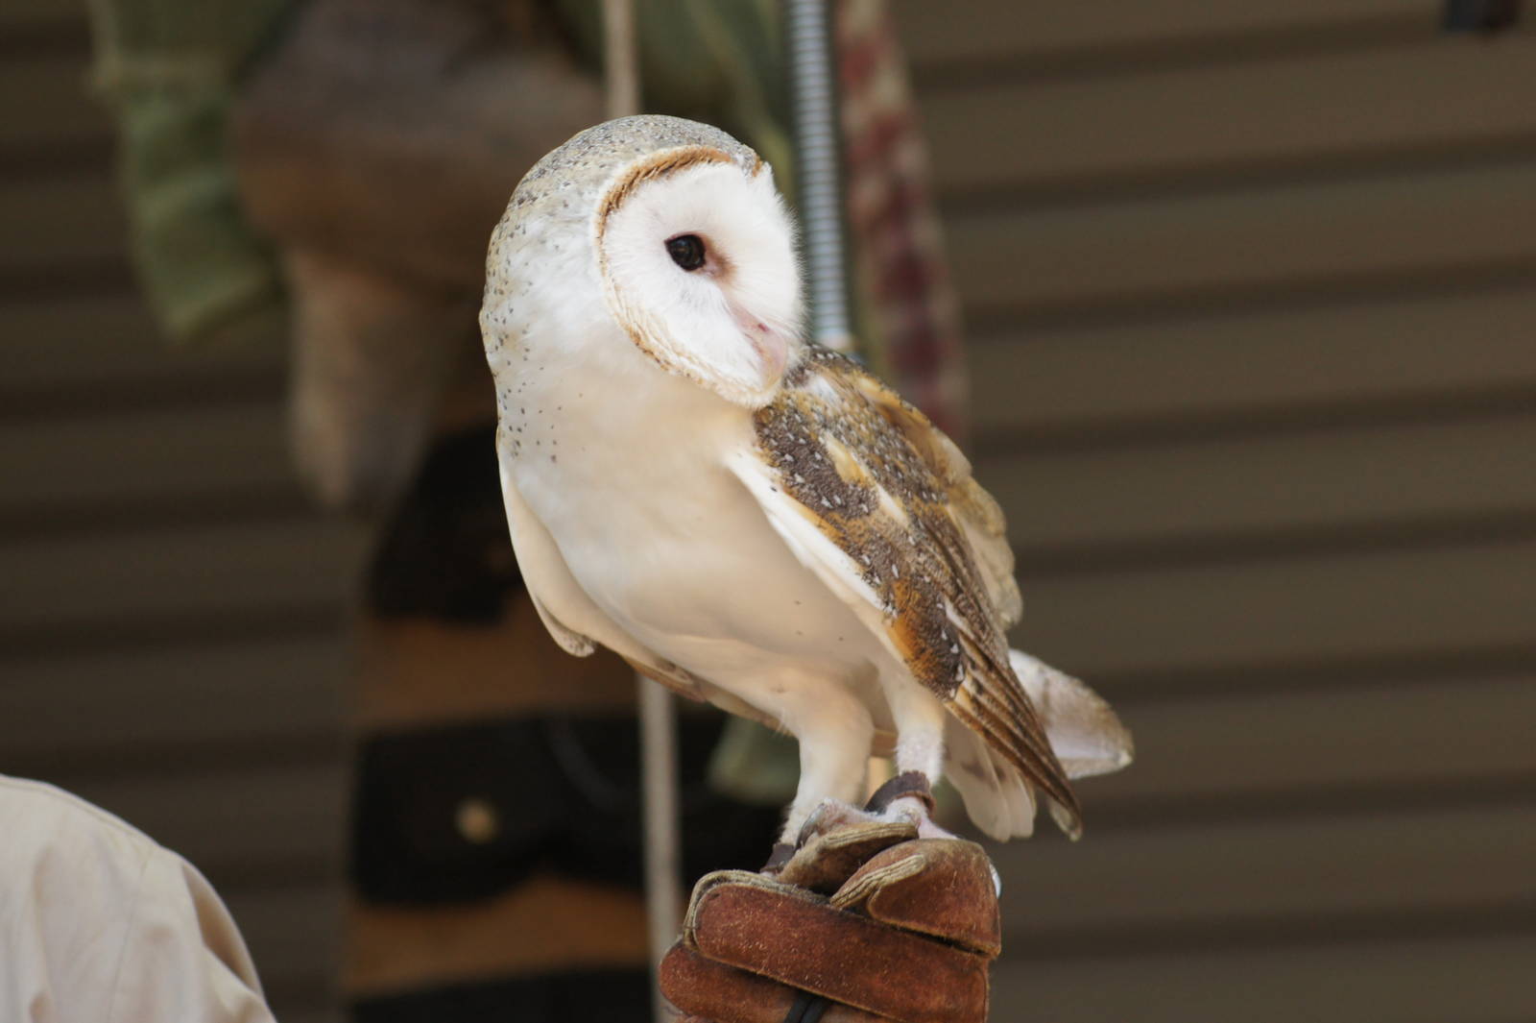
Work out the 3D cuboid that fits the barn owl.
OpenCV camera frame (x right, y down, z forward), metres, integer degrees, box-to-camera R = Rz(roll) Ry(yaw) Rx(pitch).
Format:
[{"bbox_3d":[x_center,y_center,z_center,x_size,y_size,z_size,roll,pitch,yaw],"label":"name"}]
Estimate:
[{"bbox_3d":[0.015,-0.010,3.420,0.155,0.263,0.235,-5,-2,42],"label":"barn owl"}]

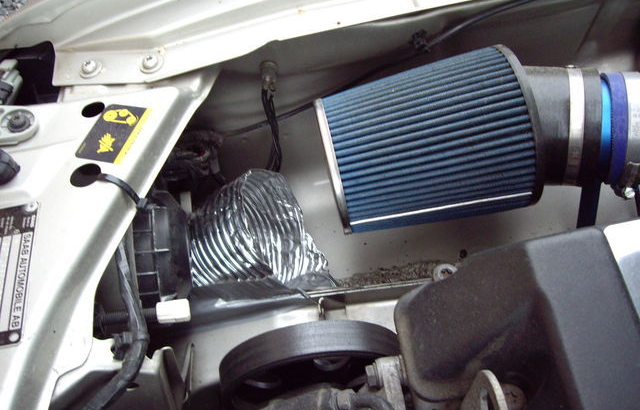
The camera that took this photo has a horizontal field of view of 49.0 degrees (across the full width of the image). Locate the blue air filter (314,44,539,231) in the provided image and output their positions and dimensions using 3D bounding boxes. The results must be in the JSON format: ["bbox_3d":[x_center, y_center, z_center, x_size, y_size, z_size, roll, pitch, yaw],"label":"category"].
[{"bbox_3d":[0.082,-0.047,0.568,0.152,0.133,0.133,-13,44,-2],"label":"blue air filter"}]

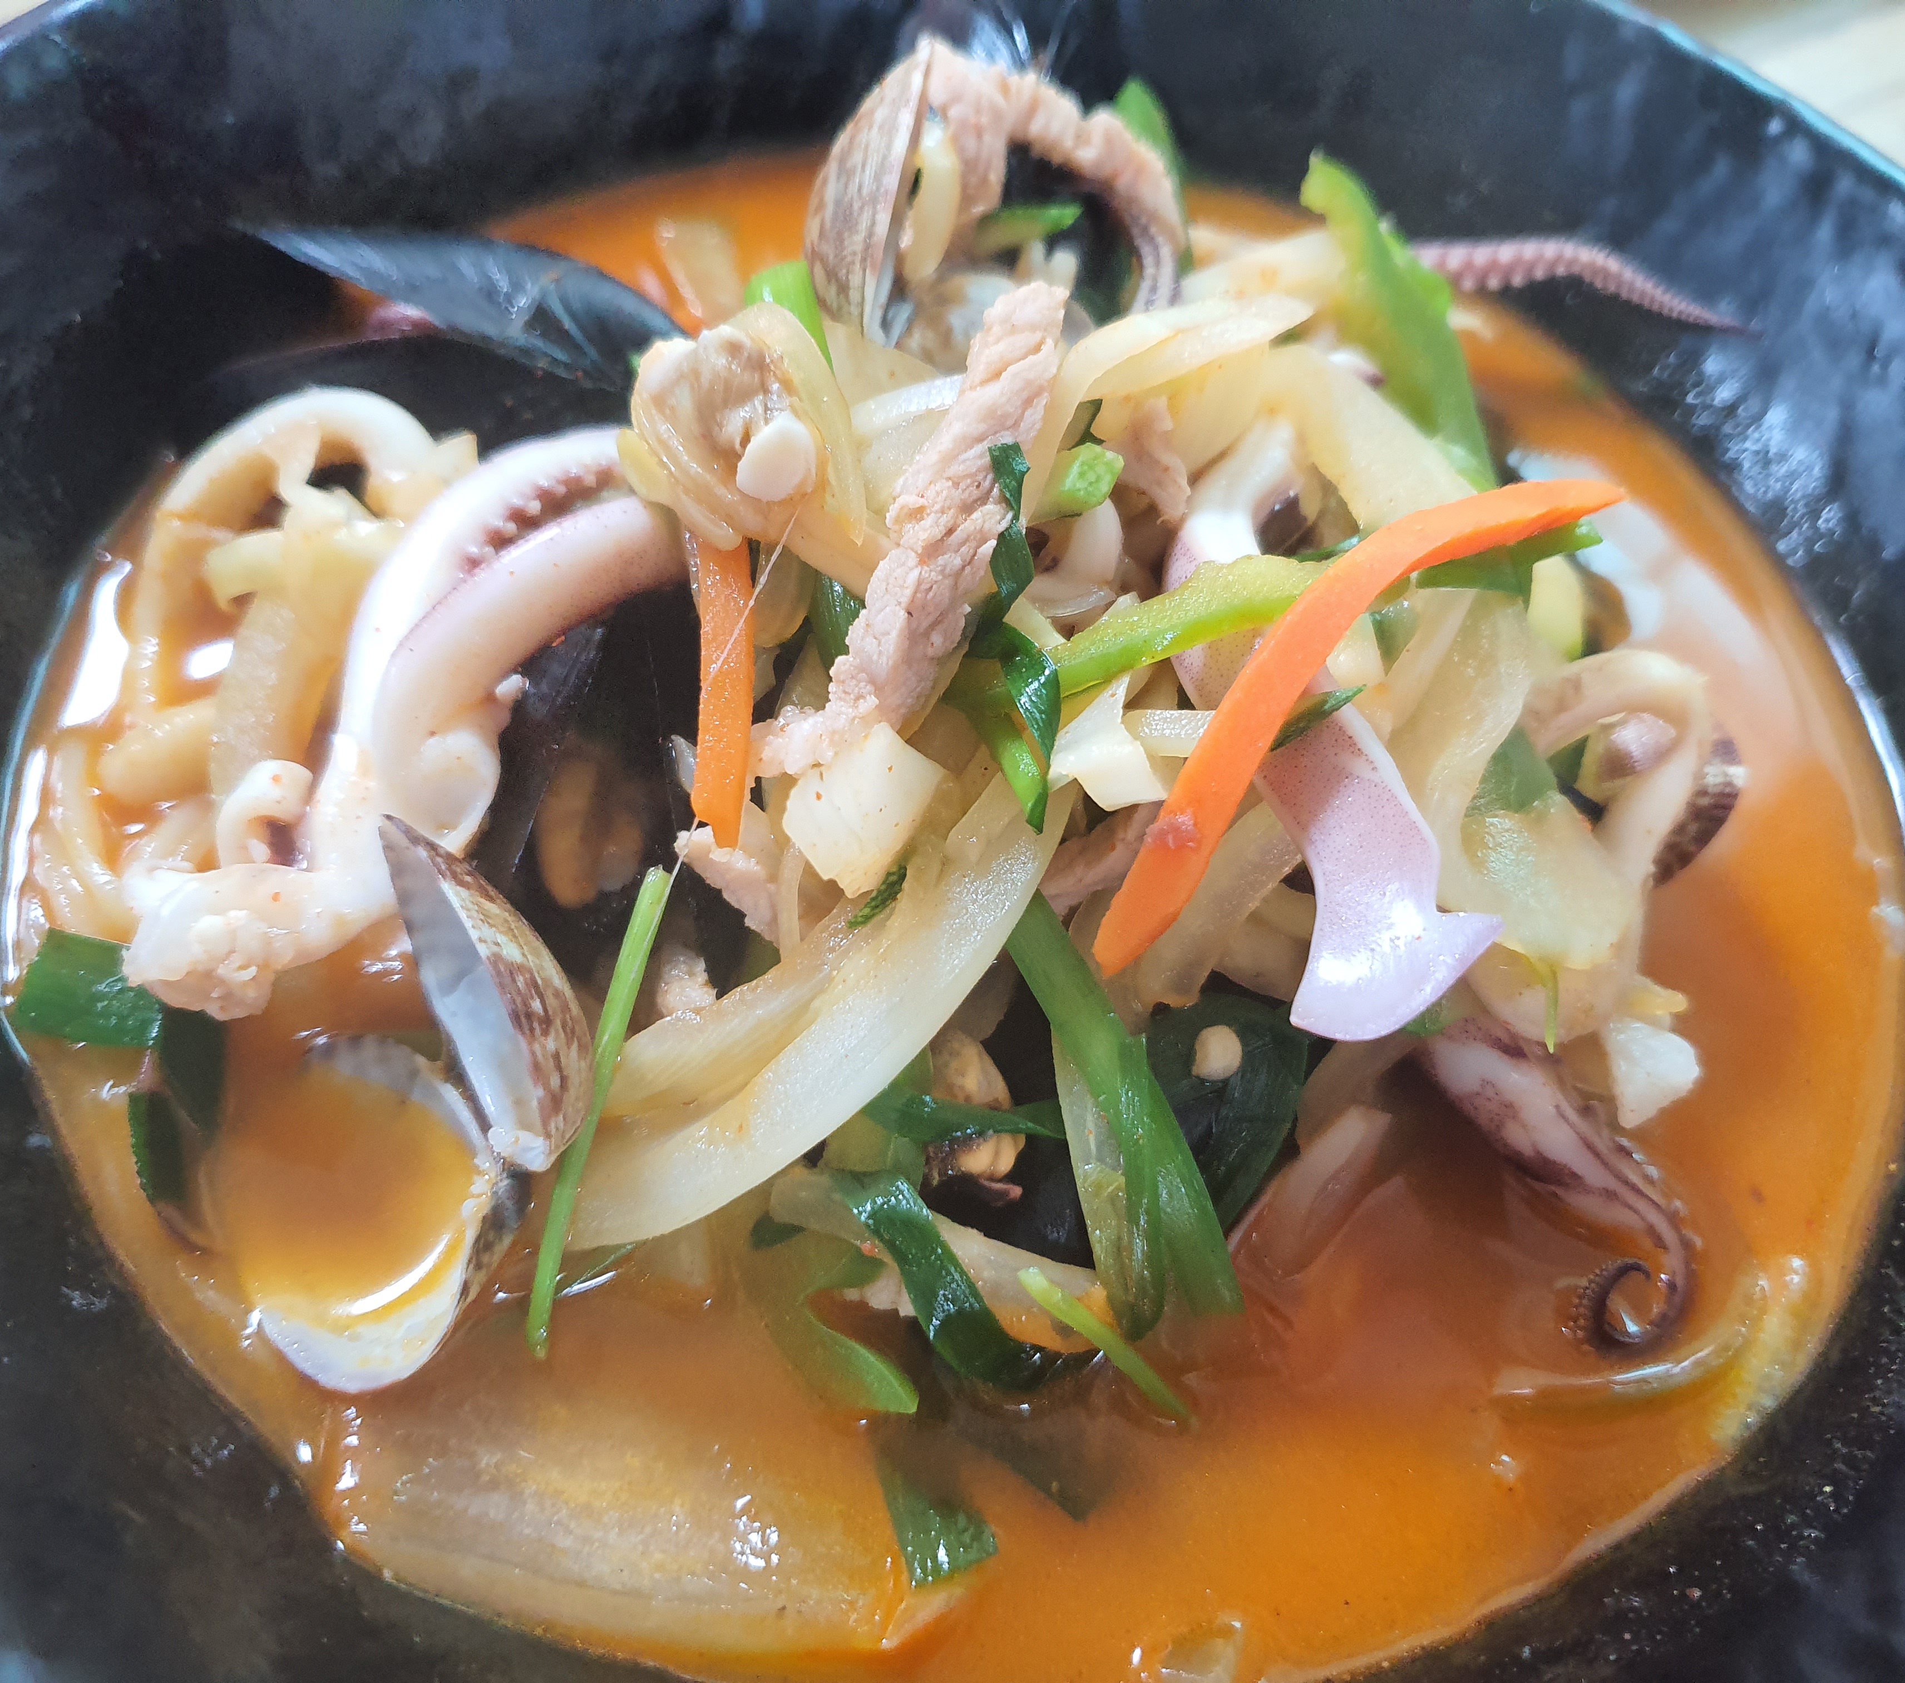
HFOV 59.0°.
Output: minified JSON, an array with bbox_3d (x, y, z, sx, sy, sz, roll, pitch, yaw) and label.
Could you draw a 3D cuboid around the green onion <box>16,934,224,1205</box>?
[{"bbox_3d":[-0.075,0.020,0.153,0.023,0.007,0.014,39,62,14],"label":"green onion"}]

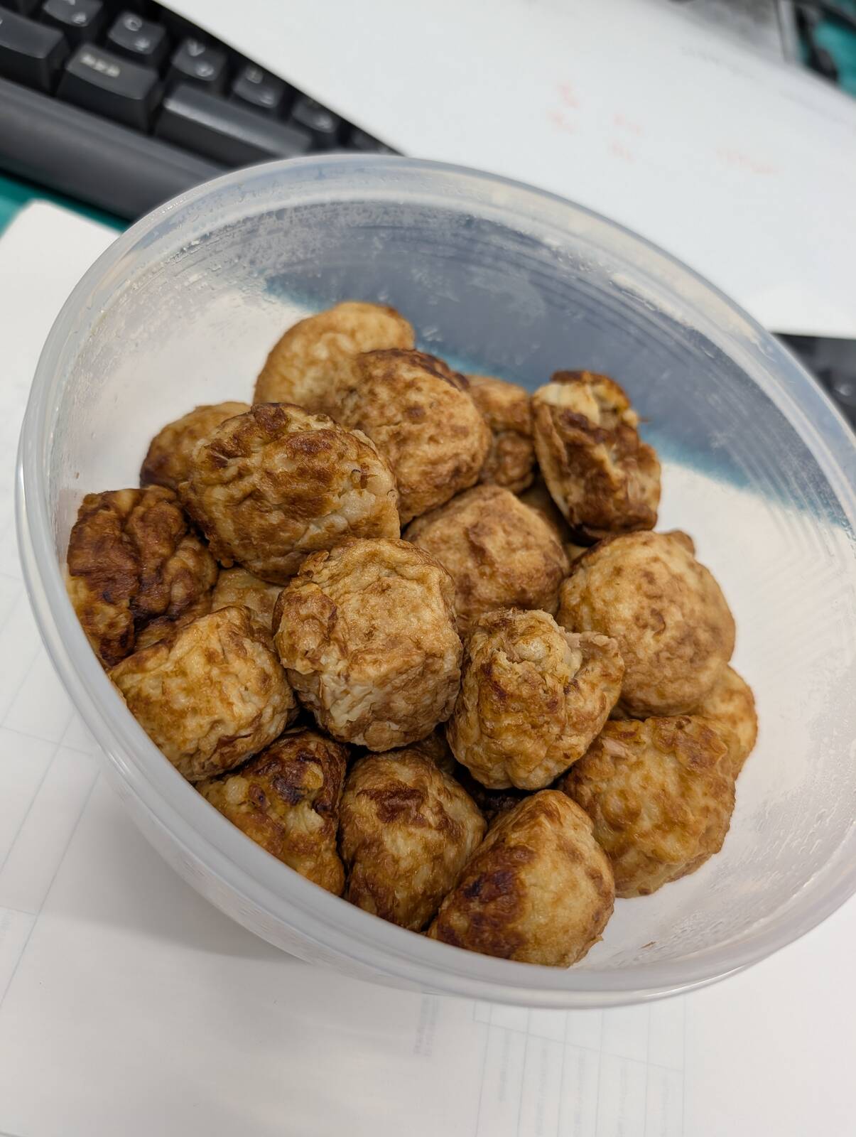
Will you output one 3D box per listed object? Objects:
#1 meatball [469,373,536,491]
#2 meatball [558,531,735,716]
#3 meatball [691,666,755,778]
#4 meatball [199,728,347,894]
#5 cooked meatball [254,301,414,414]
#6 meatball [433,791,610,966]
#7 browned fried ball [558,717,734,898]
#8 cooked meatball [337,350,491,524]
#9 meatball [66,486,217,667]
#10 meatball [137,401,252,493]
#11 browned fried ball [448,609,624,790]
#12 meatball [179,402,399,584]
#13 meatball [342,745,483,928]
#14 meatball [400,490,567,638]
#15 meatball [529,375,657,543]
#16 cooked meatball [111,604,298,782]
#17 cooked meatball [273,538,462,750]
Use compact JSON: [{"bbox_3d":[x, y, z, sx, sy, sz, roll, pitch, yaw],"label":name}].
[{"bbox_3d":[0.014,-0.030,0.177,0.031,0.030,0.031,0,60,-21],"label":"meatball"},{"bbox_3d":[0.040,0.010,0.146,0.033,0.032,0.034,0,60,-21],"label":"meatball"},{"bbox_3d":[0.057,0.035,0.181,0.036,0.034,0.036,0,62,-20],"label":"meatball"},{"bbox_3d":[-0.029,0.044,0.144,0.033,0.033,0.032,9,59,-15],"label":"meatball"},{"bbox_3d":[-0.020,-0.042,0.169,0.035,0.031,0.032,0,60,-21],"label":"cooked meatball"},{"bbox_3d":[0.018,0.057,0.146,0.035,0.035,0.034,9,59,-15],"label":"meatball"},{"bbox_3d":[0.044,0.048,0.158,0.035,0.034,0.035,9,60,-15],"label":"browned fried ball"},{"bbox_3d":[-0.003,-0.025,0.150,0.030,0.031,0.033,0,60,-21],"label":"cooked meatball"},{"bbox_3d":[-0.056,0.002,0.154,0.033,0.034,0.035,9,59,-16],"label":"meatball"},{"bbox_3d":[-0.049,-0.021,0.181,0.035,0.034,0.035,-11,67,-25],"label":"meatball"},{"bbox_3d":[0.021,0.026,0.157,0.036,0.036,0.036,9,59,-16],"label":"browned fried ball"},{"bbox_3d":[-0.026,-0.014,0.149,0.040,0.034,0.035,36,55,2],"label":"meatball"},{"bbox_3d":[-0.003,0.051,0.143,0.029,0.031,0.034,0,60,-21],"label":"meatball"},{"bbox_3d":[0.013,-0.001,0.167,0.036,0.034,0.035,0,62,-20],"label":"meatball"},{"bbox_3d":[0.039,-0.026,0.185,0.032,0.036,0.034,36,55,2],"label":"meatball"},{"bbox_3d":[-0.038,0.021,0.134,0.033,0.030,0.031,0,60,-21],"label":"cooked meatball"},{"bbox_3d":[-0.011,0.013,0.140,0.034,0.035,0.035,9,59,-15],"label":"cooked meatball"}]

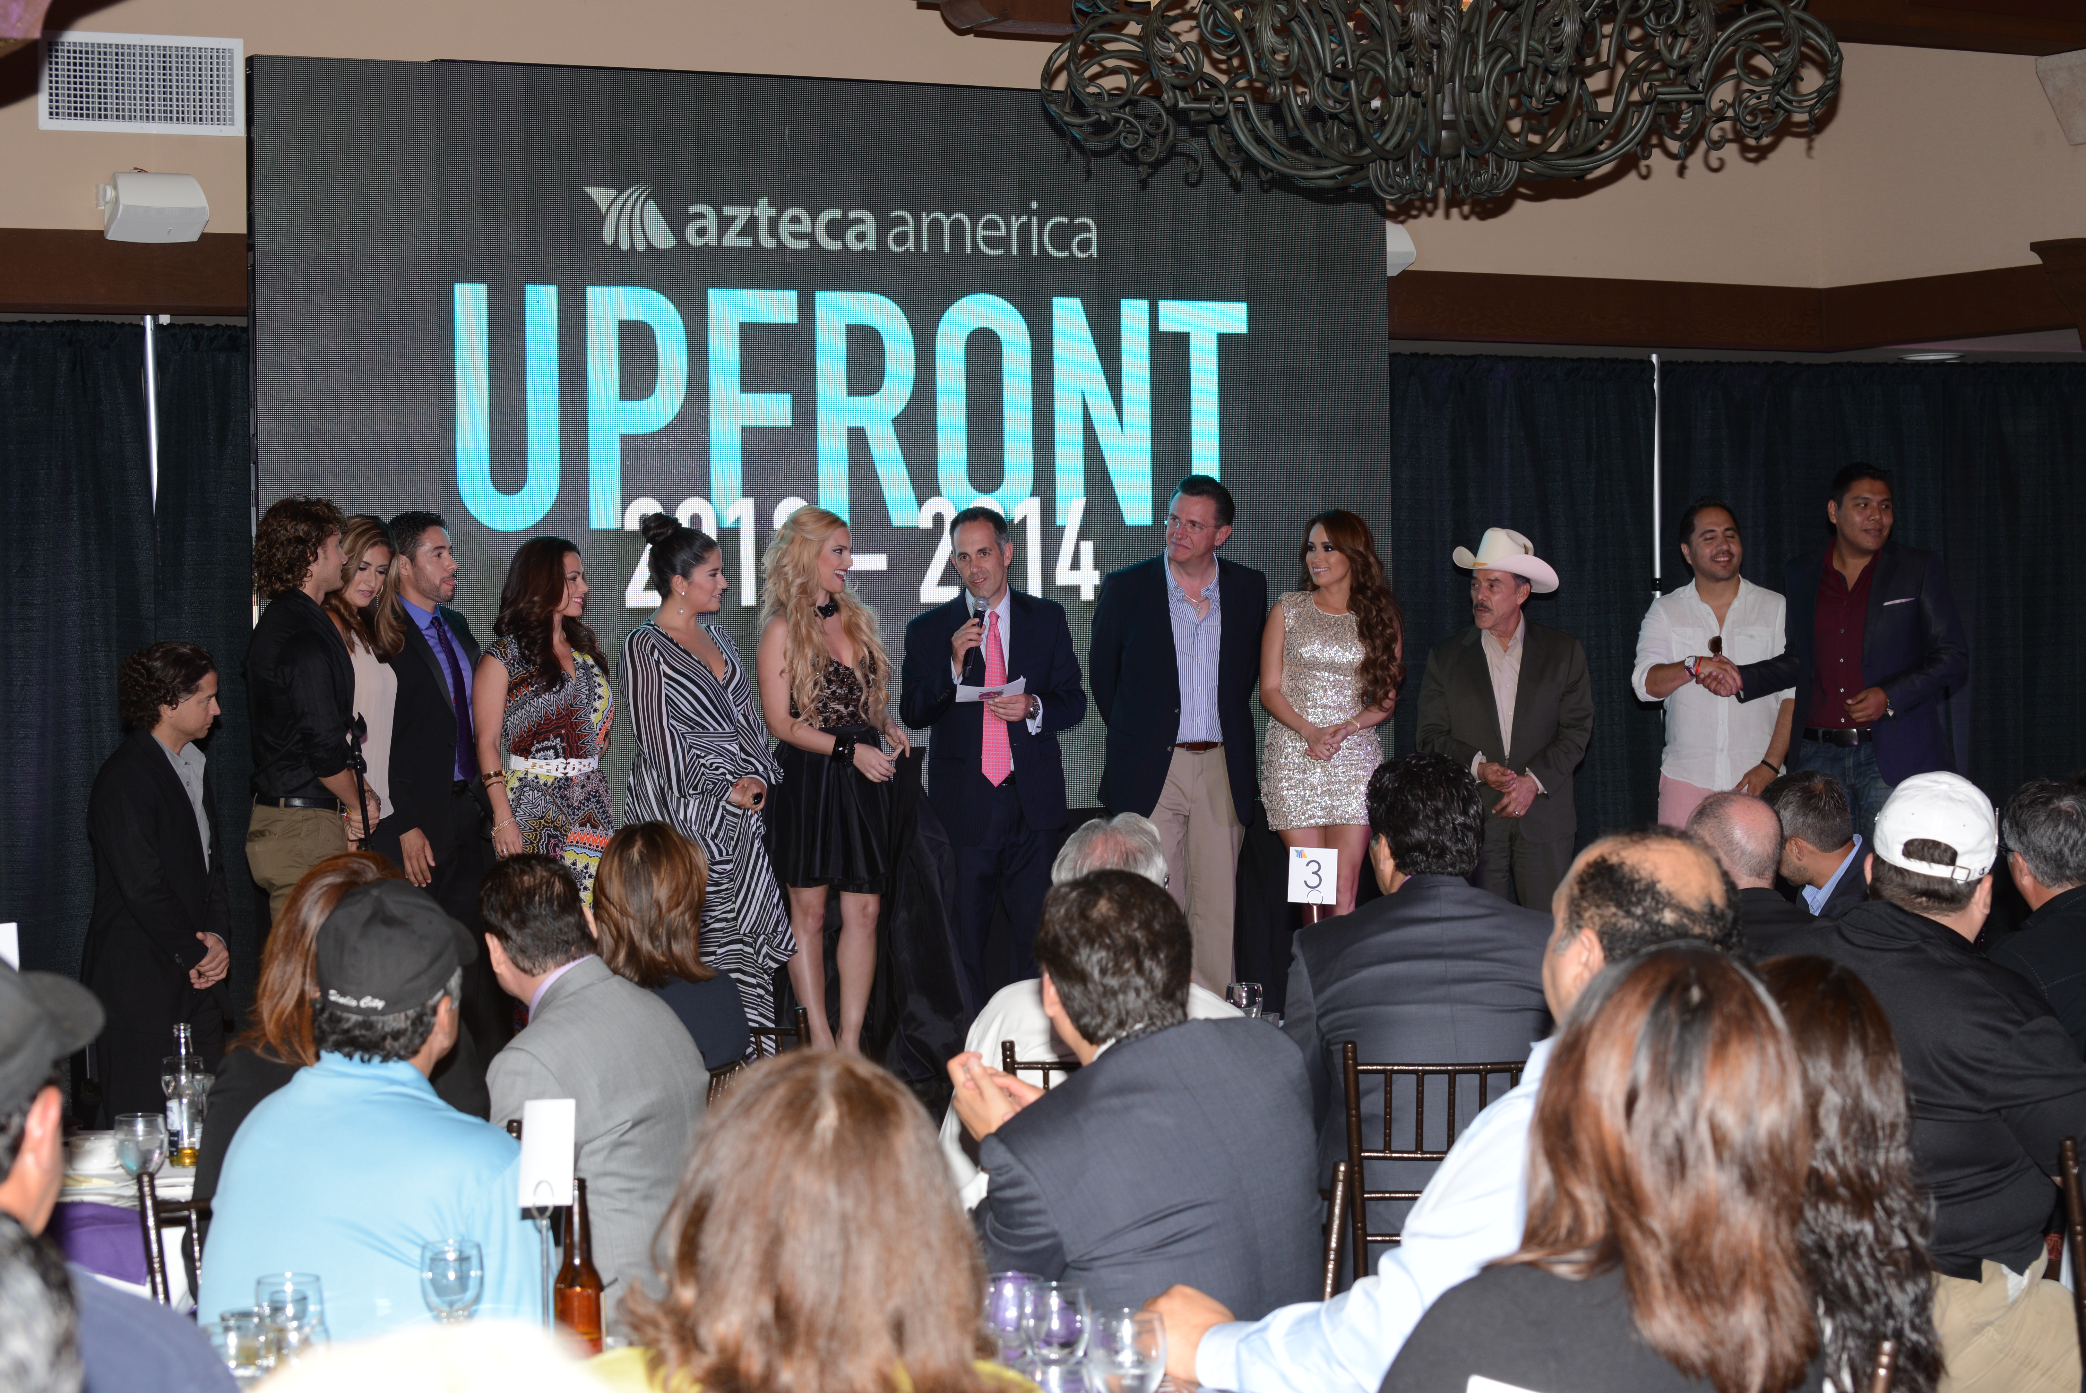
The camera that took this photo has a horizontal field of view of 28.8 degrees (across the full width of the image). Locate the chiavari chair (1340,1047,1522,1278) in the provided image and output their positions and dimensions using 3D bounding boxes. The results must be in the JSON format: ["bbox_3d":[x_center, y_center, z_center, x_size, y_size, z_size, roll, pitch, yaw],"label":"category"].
[{"bbox_3d":[0.729,1.034,6.982,0.410,0.920,0.440,-1,1,4],"label":"chiavari chair"}]

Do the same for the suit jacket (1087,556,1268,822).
[{"bbox_3d":[0.383,-0.019,11.550,0.540,0.770,0.310,-2,1,-22],"label":"suit jacket"}]

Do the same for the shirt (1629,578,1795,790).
[{"bbox_3d":[2.000,-0.032,12.100,0.500,0.650,0.340,-1,1,5],"label":"shirt"}]

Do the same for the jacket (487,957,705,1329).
[{"bbox_3d":[-0.741,0.760,6.600,0.500,0.680,0.460,-2,2,-41],"label":"jacket"}]

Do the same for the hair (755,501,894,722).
[{"bbox_3d":[-0.592,-0.221,11.000,0.340,0.580,0.320,-2,2,-41],"label":"hair"}]

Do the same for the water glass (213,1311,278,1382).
[{"bbox_3d":[-0.941,0.765,4.800,0.071,0.080,0.071,-1,1,0],"label":"water glass"}]

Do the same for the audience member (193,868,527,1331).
[{"bbox_3d":[-0.910,0.885,5.760,0.550,1.260,0.750,0,1,20],"label":"audience member"}]

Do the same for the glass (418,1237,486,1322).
[{"bbox_3d":[-0.751,0.767,5.172,0.079,0.148,0.079,-1,2,0],"label":"glass"}]

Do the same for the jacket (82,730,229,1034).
[{"bbox_3d":[-2.332,0.492,10.700,0.360,0.790,0.460,0,1,26],"label":"jacket"}]

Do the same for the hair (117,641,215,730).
[{"bbox_3d":[-2.152,-0.026,9.950,0.235,0.220,0.210,-1,2,-3],"label":"hair"}]

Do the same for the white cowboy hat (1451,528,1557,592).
[{"bbox_3d":[1.333,-0.393,11.700,0.300,0.180,0.360,0,2,45],"label":"white cowboy hat"}]

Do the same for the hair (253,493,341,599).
[{"bbox_3d":[-1.873,-0.377,10.200,0.230,0.260,0.220,-1,1,-9],"label":"hair"}]

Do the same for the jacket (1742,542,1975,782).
[{"bbox_3d":[2.393,-0.096,11.950,0.660,0.740,0.400,-1,1,14],"label":"jacket"}]

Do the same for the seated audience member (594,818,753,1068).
[{"bbox_3d":[-0.756,0.859,7.322,0.480,1.280,0.780,-2,2,-27],"label":"seated audience member"}]

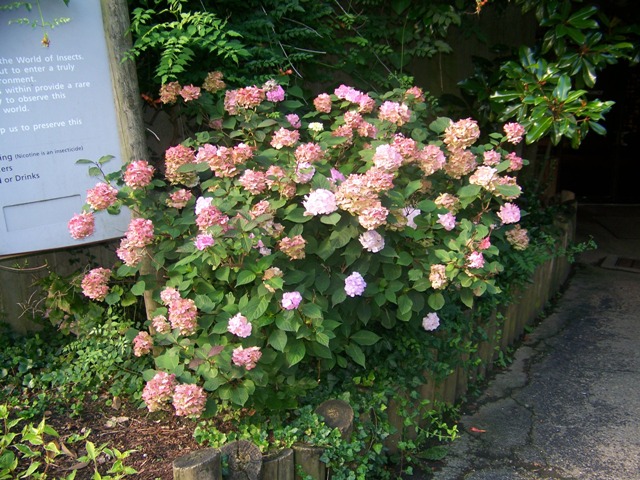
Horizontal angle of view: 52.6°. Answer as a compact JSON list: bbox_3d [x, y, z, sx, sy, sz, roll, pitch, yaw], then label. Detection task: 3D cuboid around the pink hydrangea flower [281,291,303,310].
[{"bbox_3d":[-0.092,0.196,2.100,0.068,0.060,0.062,-3,20,-3],"label":"pink hydrangea flower"}]

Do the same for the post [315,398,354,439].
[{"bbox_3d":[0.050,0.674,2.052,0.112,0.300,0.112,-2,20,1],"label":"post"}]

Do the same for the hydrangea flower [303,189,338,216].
[{"bbox_3d":[0.002,-0.151,2.600,0.140,0.103,0.109,0,19,0],"label":"hydrangea flower"}]

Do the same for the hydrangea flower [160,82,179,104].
[{"bbox_3d":[-0.744,-0.724,3.200,0.109,0.109,0.109,-6,21,-12],"label":"hydrangea flower"}]

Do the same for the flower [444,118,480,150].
[{"bbox_3d":[0.606,-0.453,2.750,0.148,0.124,0.141,0,20,0],"label":"flower"}]

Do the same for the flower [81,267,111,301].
[{"bbox_3d":[-0.850,0.165,2.450,0.110,0.125,0.108,0,20,0],"label":"flower"}]

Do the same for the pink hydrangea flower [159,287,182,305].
[{"bbox_3d":[-0.554,0.206,2.400,0.072,0.065,0.074,0,20,0],"label":"pink hydrangea flower"}]

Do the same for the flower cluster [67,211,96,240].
[{"bbox_3d":[-0.903,-0.059,2.450,0.096,0.103,0.093,0,20,0],"label":"flower cluster"}]

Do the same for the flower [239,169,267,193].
[{"bbox_3d":[-0.278,-0.244,2.700,0.121,0.100,0.099,-2,19,-6],"label":"flower"}]

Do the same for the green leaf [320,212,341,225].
[{"bbox_3d":[0.044,-0.086,2.600,0.084,0.050,0.060,-1,20,1],"label":"green leaf"}]

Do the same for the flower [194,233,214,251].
[{"bbox_3d":[-0.464,0.006,2.600,0.078,0.067,0.065,-3,19,-10],"label":"flower"}]

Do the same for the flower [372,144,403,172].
[{"bbox_3d":[0.269,-0.325,2.580,0.116,0.104,0.110,0,18,6],"label":"flower"}]

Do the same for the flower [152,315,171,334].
[{"bbox_3d":[-0.612,0.327,2.500,0.068,0.071,0.062,-5,19,-14],"label":"flower"}]

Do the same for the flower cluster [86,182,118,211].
[{"bbox_3d":[-0.907,-0.181,2.700,0.130,0.107,0.106,-6,20,-18],"label":"flower cluster"}]

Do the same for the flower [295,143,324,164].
[{"bbox_3d":[-0.038,-0.316,2.360,0.105,0.080,0.100,-2,20,-1],"label":"flower"}]

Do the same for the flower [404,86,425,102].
[{"bbox_3d":[0.470,-0.717,3.200,0.104,0.084,0.093,1,20,8],"label":"flower"}]

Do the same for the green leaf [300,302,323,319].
[{"bbox_3d":[-0.032,0.267,2.450,0.083,0.053,0.060,-2,15,-1],"label":"green leaf"}]

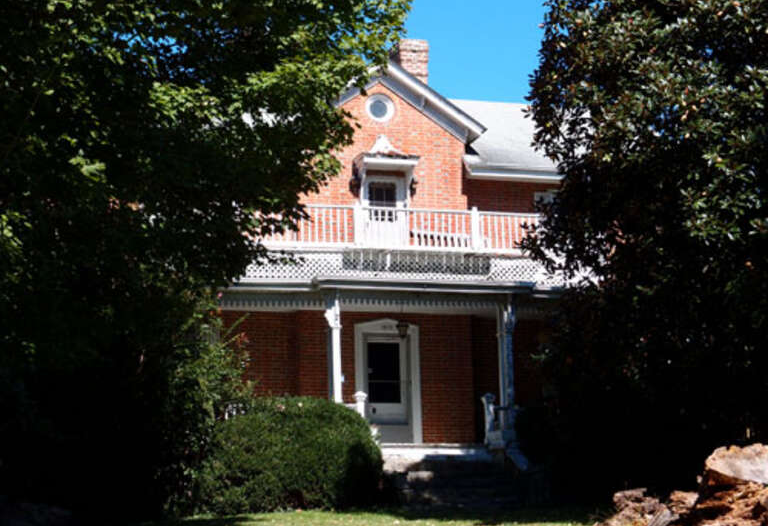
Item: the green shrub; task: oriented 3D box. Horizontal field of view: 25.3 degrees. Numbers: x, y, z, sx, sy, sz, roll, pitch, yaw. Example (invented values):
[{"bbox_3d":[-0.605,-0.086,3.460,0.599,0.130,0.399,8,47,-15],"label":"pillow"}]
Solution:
[{"bbox_3d":[-1.621,3.285,29.300,3.100,2.000,2.600,2,-13,-15],"label":"green shrub"}]

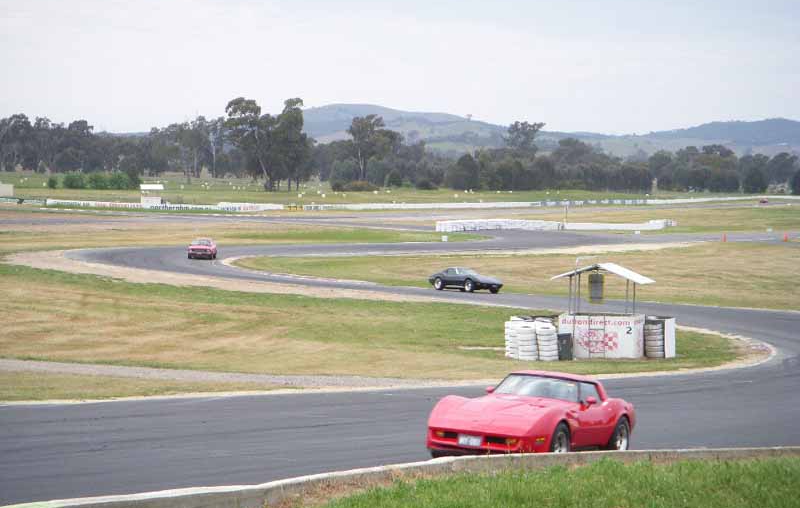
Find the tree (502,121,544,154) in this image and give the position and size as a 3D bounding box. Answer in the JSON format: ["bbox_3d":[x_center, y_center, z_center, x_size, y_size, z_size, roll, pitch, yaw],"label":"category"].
[{"bbox_3d":[33.750,-27.880,720.000,11.480,17.220,10.900,0,2,0],"label":"tree"}]

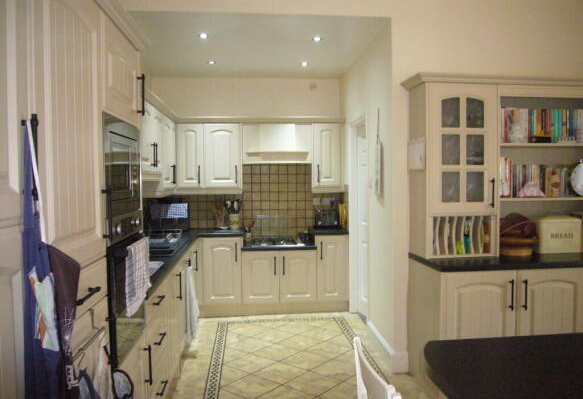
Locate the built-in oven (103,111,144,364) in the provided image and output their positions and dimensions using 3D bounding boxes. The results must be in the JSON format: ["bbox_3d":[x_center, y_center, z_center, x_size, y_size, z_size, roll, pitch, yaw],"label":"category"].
[{"bbox_3d":[-0.975,0.156,2.035,0.540,0.980,0.600,-1,2,-5],"label":"built-in oven"}]

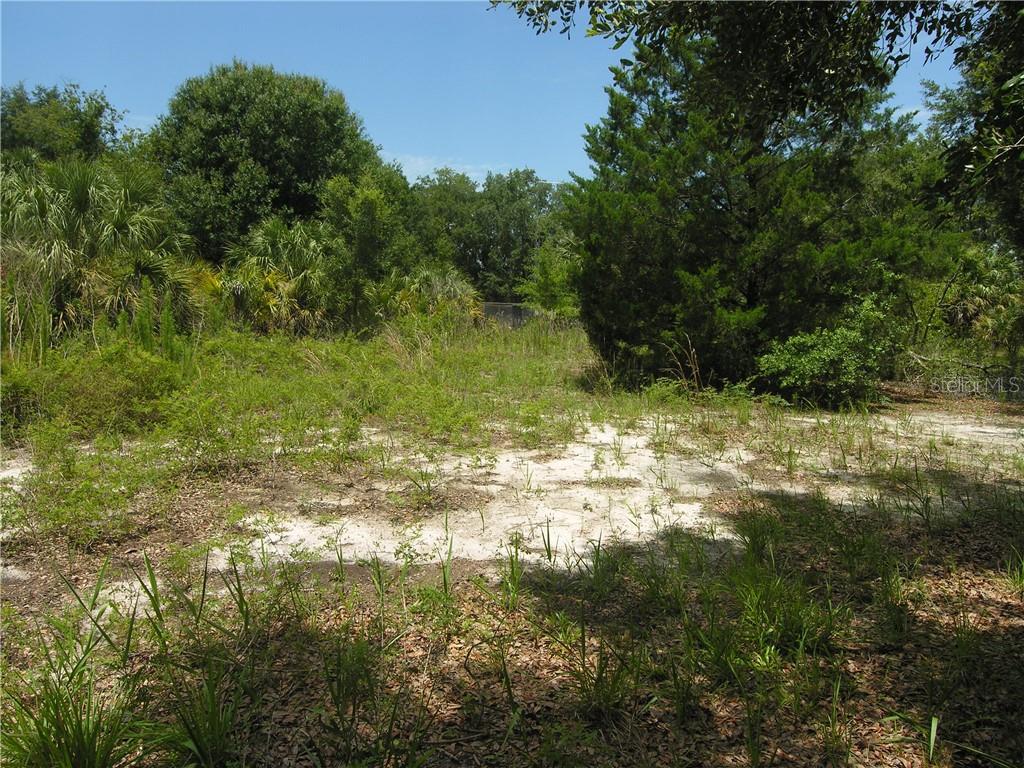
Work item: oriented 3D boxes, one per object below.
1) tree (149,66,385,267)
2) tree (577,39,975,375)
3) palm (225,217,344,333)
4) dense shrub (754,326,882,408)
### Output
[{"bbox_3d":[-10.800,-7.950,31.000,9.600,11.800,8.800,0,7,0],"label":"tree"},{"bbox_3d":[4.718,-3.151,13.214,7.410,6.230,5.800,0,7,0],"label":"tree"},{"bbox_3d":[-6.819,-3.099,21.281,3.600,3.760,3.400,0,7,0],"label":"palm"},{"bbox_3d":[4.681,-0.315,10.842,1.890,1.180,1.600,0,7,0],"label":"dense shrub"}]

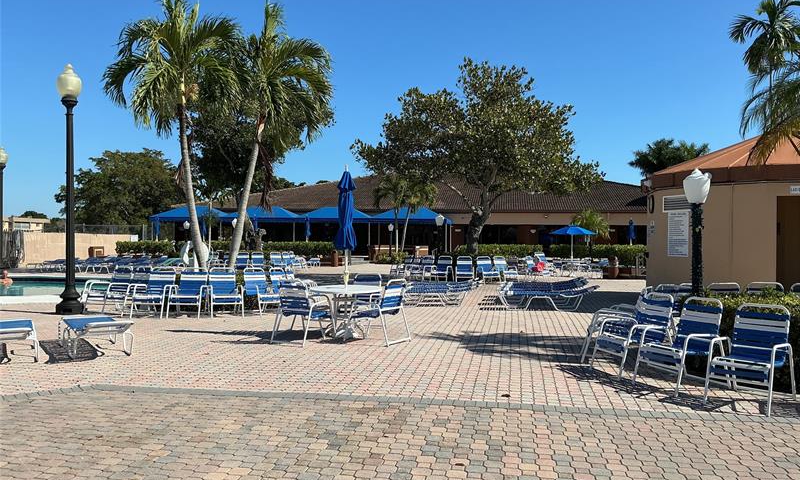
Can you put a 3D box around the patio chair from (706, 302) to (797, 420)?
[{"bbox_3d":[3.150,1.023,6.000,0.590,0.850,0.780,0,1,45],"label":"patio chair"}]

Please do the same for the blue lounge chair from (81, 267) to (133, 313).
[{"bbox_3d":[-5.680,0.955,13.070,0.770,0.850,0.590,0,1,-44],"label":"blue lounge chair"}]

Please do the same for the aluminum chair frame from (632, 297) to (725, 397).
[{"bbox_3d":[2.930,1.070,6.950,0.780,0.890,0.590,0,0,-26],"label":"aluminum chair frame"}]

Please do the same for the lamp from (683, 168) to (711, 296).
[{"bbox_3d":[3.732,0.293,8.392,0.360,2.360,0.360,0,0,0],"label":"lamp"}]

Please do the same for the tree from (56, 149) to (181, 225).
[{"bbox_3d":[-23.100,-2.900,55.000,10.500,8.800,9.500,0,0,0],"label":"tree"}]

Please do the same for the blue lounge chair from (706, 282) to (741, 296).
[{"bbox_3d":[4.430,0.994,8.900,0.580,0.850,0.760,0,0,6],"label":"blue lounge chair"}]

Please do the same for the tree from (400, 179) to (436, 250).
[{"bbox_3d":[1.130,-1.160,41.000,2.200,5.200,2.200,0,0,0],"label":"tree"}]

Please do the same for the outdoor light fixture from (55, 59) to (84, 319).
[{"bbox_3d":[-6.495,-1.029,13.184,0.530,4.900,0.530,0,0,0],"label":"outdoor light fixture"}]

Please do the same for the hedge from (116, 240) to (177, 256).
[{"bbox_3d":[-15.899,0.505,42.297,3.800,0.950,1.100,0,0,0],"label":"hedge"}]

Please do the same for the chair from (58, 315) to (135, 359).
[{"bbox_3d":[-3.970,1.221,8.678,0.670,0.470,1.980,0,0,-32],"label":"chair"}]

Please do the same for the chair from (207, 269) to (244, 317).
[{"bbox_3d":[-3.330,1.007,12.780,0.590,0.890,0.780,0,0,-23],"label":"chair"}]

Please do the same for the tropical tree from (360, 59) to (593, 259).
[{"bbox_3d":[3.000,-2.870,26.000,9.500,8.300,8.500,0,0,0],"label":"tropical tree"}]

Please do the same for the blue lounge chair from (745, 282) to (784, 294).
[{"bbox_3d":[5.020,0.994,8.900,0.580,0.850,0.760,0,0,6],"label":"blue lounge chair"}]

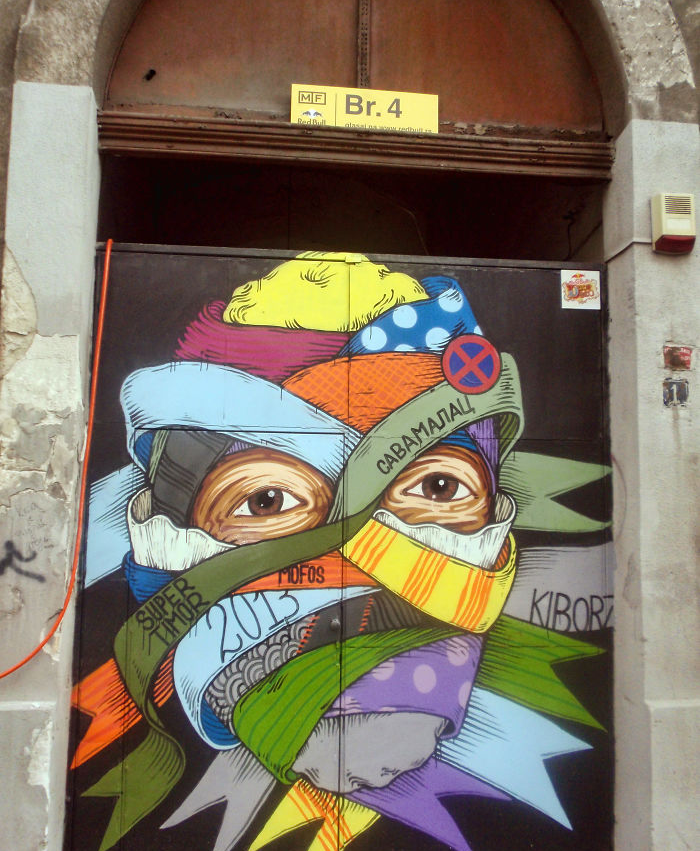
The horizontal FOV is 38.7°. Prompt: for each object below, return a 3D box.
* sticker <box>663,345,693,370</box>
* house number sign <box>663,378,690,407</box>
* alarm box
[{"bbox_3d":[1.593,-0.327,4.839,0.147,0.117,0.010,2,-9,-6],"label":"sticker"},{"bbox_3d":[1.545,-0.155,4.730,0.124,0.136,0.012,2,-7,-6],"label":"house number sign"},{"bbox_3d":[1.589,-0.993,4.899,0.181,0.277,0.083,2,-9,-6],"label":"alarm box"}]

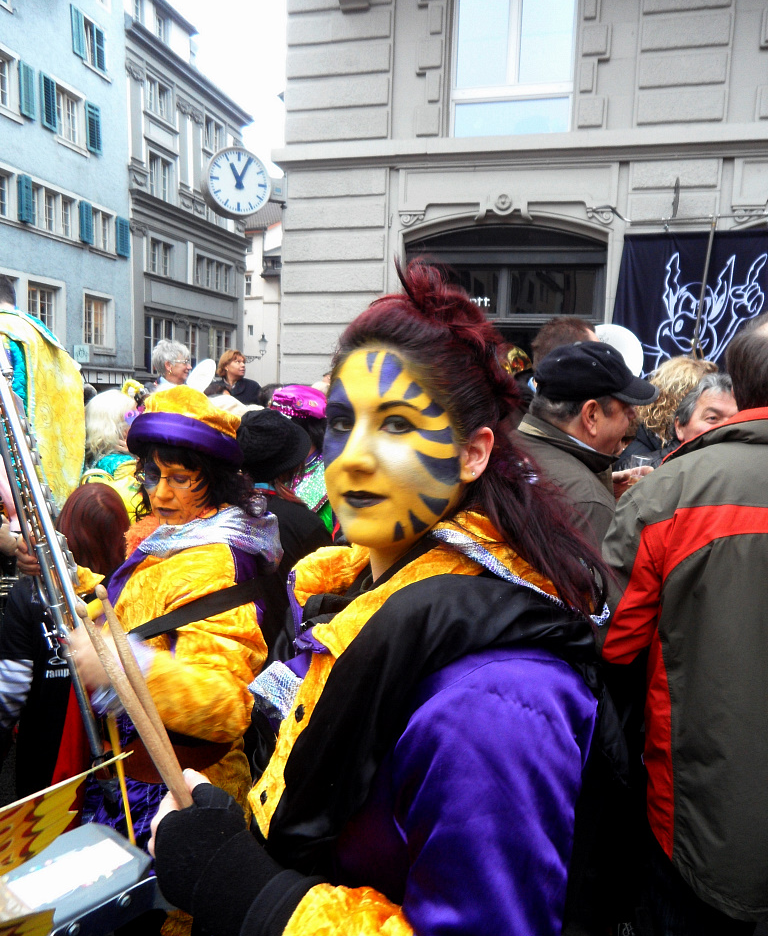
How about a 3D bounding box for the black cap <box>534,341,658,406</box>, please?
[{"bbox_3d":[0.442,-0.195,1.460,0.260,0.130,0.180,-1,8,-17],"label":"black cap"}]

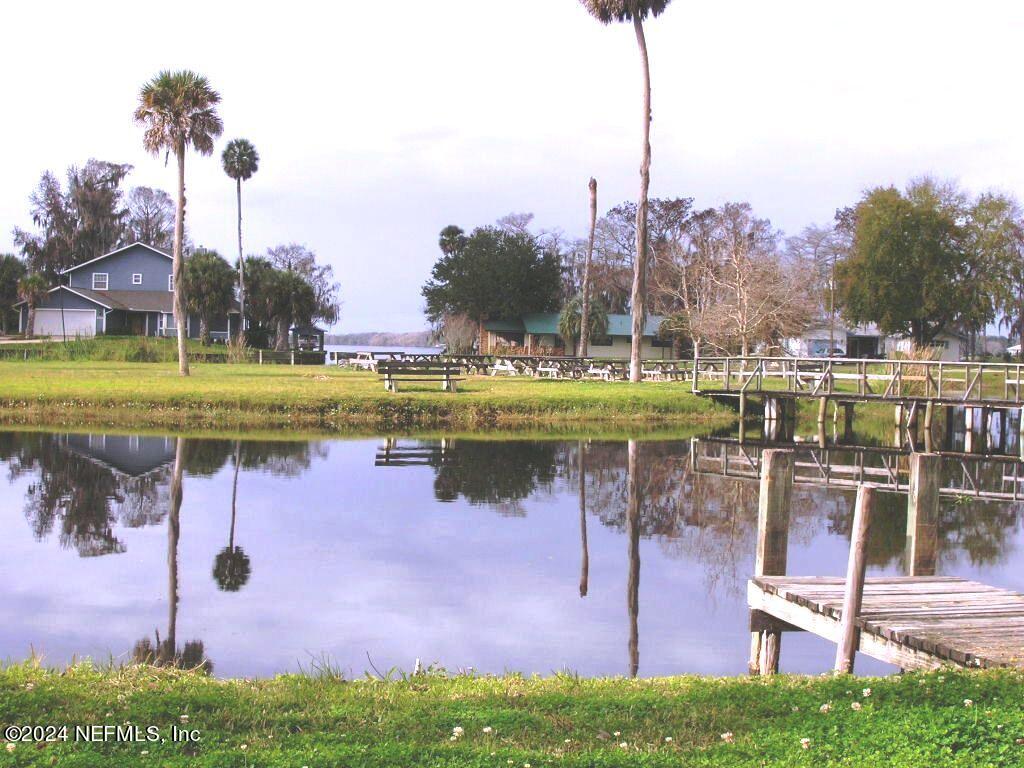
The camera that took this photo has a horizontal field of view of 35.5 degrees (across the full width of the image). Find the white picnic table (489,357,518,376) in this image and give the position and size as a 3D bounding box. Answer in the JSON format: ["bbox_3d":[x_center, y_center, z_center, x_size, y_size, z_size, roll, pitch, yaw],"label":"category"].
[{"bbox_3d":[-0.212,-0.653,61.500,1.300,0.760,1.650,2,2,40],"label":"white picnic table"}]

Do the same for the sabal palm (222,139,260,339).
[{"bbox_3d":[-22.265,-11.831,131.000,3.150,16.510,3.100,1,1,0],"label":"sabal palm"}]

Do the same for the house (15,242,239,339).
[{"bbox_3d":[-33.400,-8.380,143.500,18.800,8.310,13.000,1,1,0],"label":"house"}]

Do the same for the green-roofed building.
[{"bbox_3d":[6.102,-4.655,153.500,17.800,4.210,10.500,1,1,-4],"label":"green-roofed building"}]

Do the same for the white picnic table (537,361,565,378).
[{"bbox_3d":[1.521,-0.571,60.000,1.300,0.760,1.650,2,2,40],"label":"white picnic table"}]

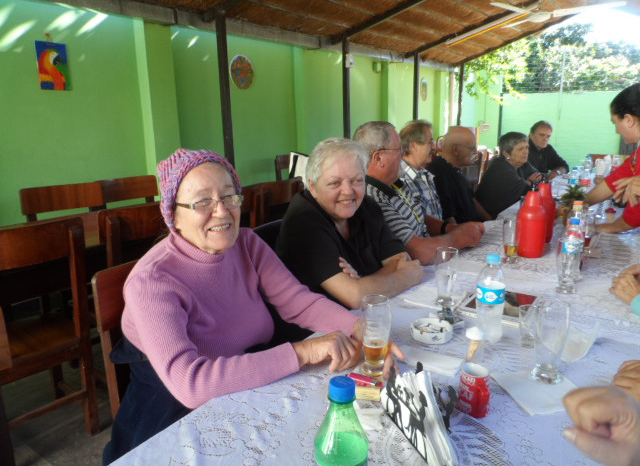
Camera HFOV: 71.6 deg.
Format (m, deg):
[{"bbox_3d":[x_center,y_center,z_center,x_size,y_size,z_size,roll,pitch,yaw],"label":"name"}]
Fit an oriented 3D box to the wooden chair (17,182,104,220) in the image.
[{"bbox_3d":[-1.370,0.168,2.673,0.480,0.920,0.430,10,18,37],"label":"wooden chair"}]

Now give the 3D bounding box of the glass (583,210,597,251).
[{"bbox_3d":[1.023,-0.011,1.678,0.060,0.154,0.060,-6,15,-19],"label":"glass"}]

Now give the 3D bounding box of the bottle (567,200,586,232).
[{"bbox_3d":[0.947,-0.013,1.643,0.070,0.210,0.070,7,16,34],"label":"bottle"}]

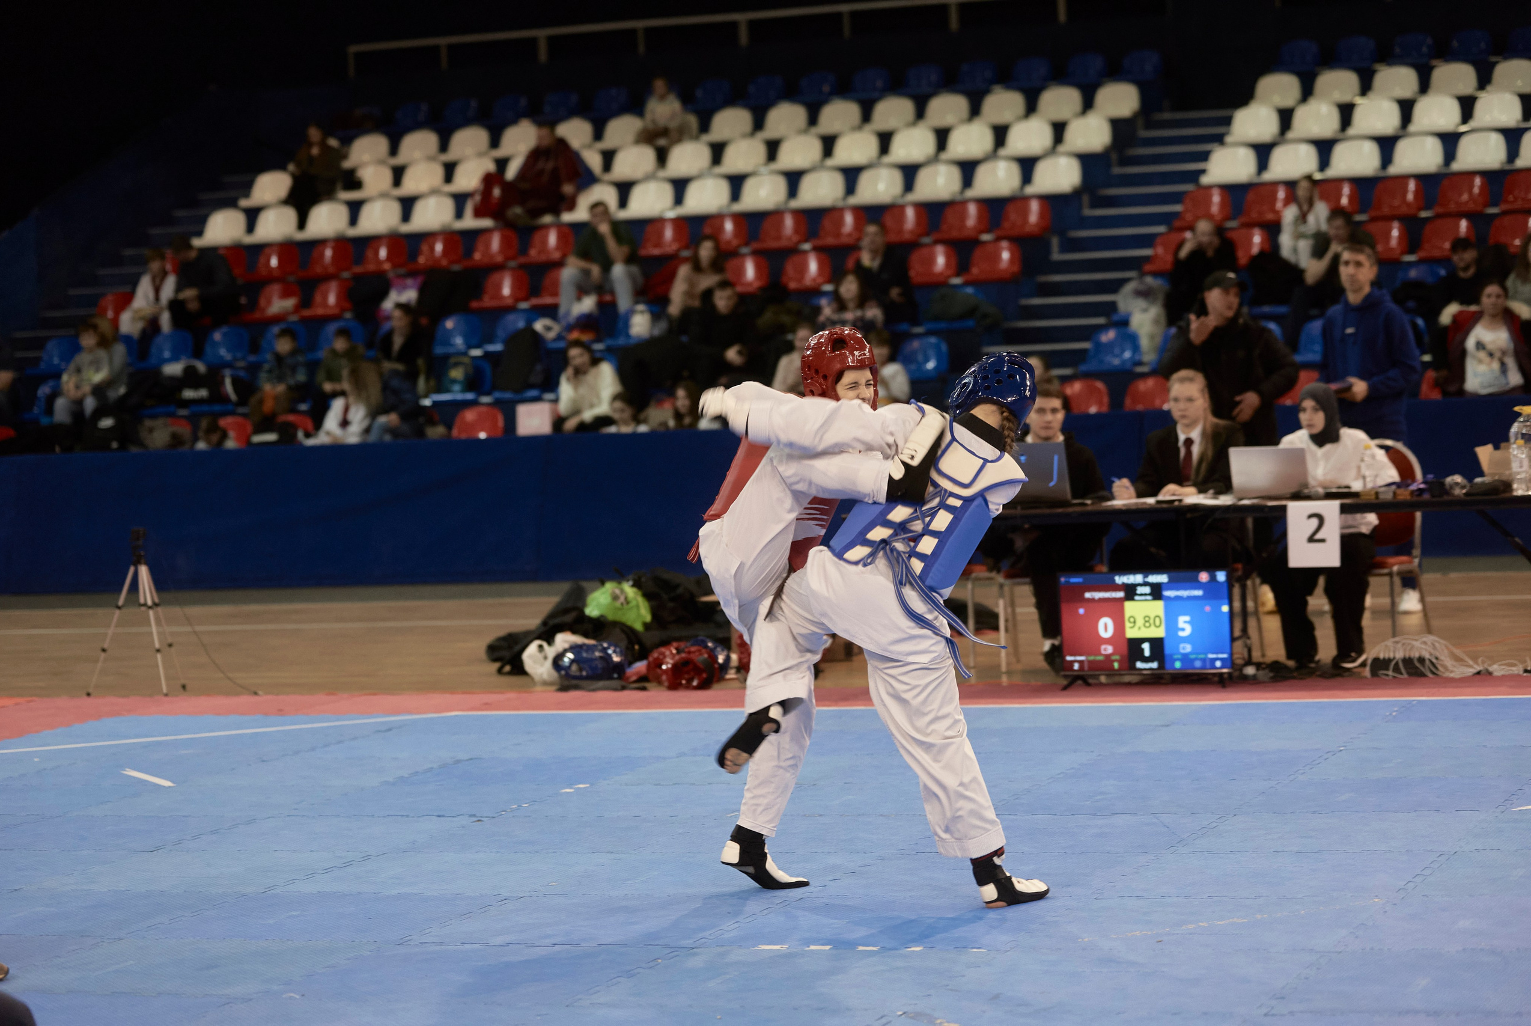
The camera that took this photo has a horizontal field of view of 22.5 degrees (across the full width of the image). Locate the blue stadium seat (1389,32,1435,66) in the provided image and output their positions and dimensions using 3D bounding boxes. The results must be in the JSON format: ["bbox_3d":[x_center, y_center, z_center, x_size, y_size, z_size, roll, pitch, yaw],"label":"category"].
[{"bbox_3d":[5.420,-3.892,32.202,0.397,0.299,0.372,-2,3,19],"label":"blue stadium seat"}]

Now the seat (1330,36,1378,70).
[{"bbox_3d":[4.970,-3.879,32.422,0.410,0.300,0.380,-2,3,18],"label":"seat"}]

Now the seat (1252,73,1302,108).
[{"bbox_3d":[4.094,-3.378,30.715,0.410,0.310,0.370,-2,3,20],"label":"seat"}]

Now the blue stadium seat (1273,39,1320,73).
[{"bbox_3d":[4.514,-3.870,32.575,0.410,0.300,0.380,-2,3,18],"label":"blue stadium seat"}]

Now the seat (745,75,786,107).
[{"bbox_3d":[-0.025,-3.732,34.086,0.410,0.300,0.380,-2,3,18],"label":"seat"}]

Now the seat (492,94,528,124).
[{"bbox_3d":[-2.337,-3.587,34.453,0.400,0.315,0.370,-2,3,20],"label":"seat"}]

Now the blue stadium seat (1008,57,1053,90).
[{"bbox_3d":[2.281,-3.798,33.319,0.410,0.300,0.380,-2,3,18],"label":"blue stadium seat"}]

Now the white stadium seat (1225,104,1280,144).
[{"bbox_3d":[3.900,-3.098,30.649,0.410,0.315,0.390,-2,3,18],"label":"white stadium seat"}]

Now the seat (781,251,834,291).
[{"bbox_3d":[0.280,-1.795,28.663,0.410,0.315,0.390,-2,3,18],"label":"seat"}]

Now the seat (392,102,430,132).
[{"bbox_3d":[-3.089,-3.459,33.566,0.395,0.290,0.355,-2,3,20],"label":"seat"}]

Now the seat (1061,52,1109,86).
[{"bbox_3d":[2.620,-3.630,31.459,0.395,0.290,0.355,-2,3,20],"label":"seat"}]

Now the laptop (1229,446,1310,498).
[{"bbox_3d":[2.121,-0.171,16.085,0.320,0.210,0.270,-2,3,20],"label":"laptop"}]

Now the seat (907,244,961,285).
[{"bbox_3d":[1.203,-1.759,27.210,0.395,0.290,0.355,-2,3,20],"label":"seat"}]

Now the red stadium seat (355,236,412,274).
[{"bbox_3d":[-3.077,-2.051,30.763,0.400,0.315,0.370,-2,3,20],"label":"red stadium seat"}]

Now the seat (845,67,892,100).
[{"bbox_3d":[0.888,-3.662,32.787,0.410,0.310,0.370,-2,3,20],"label":"seat"}]

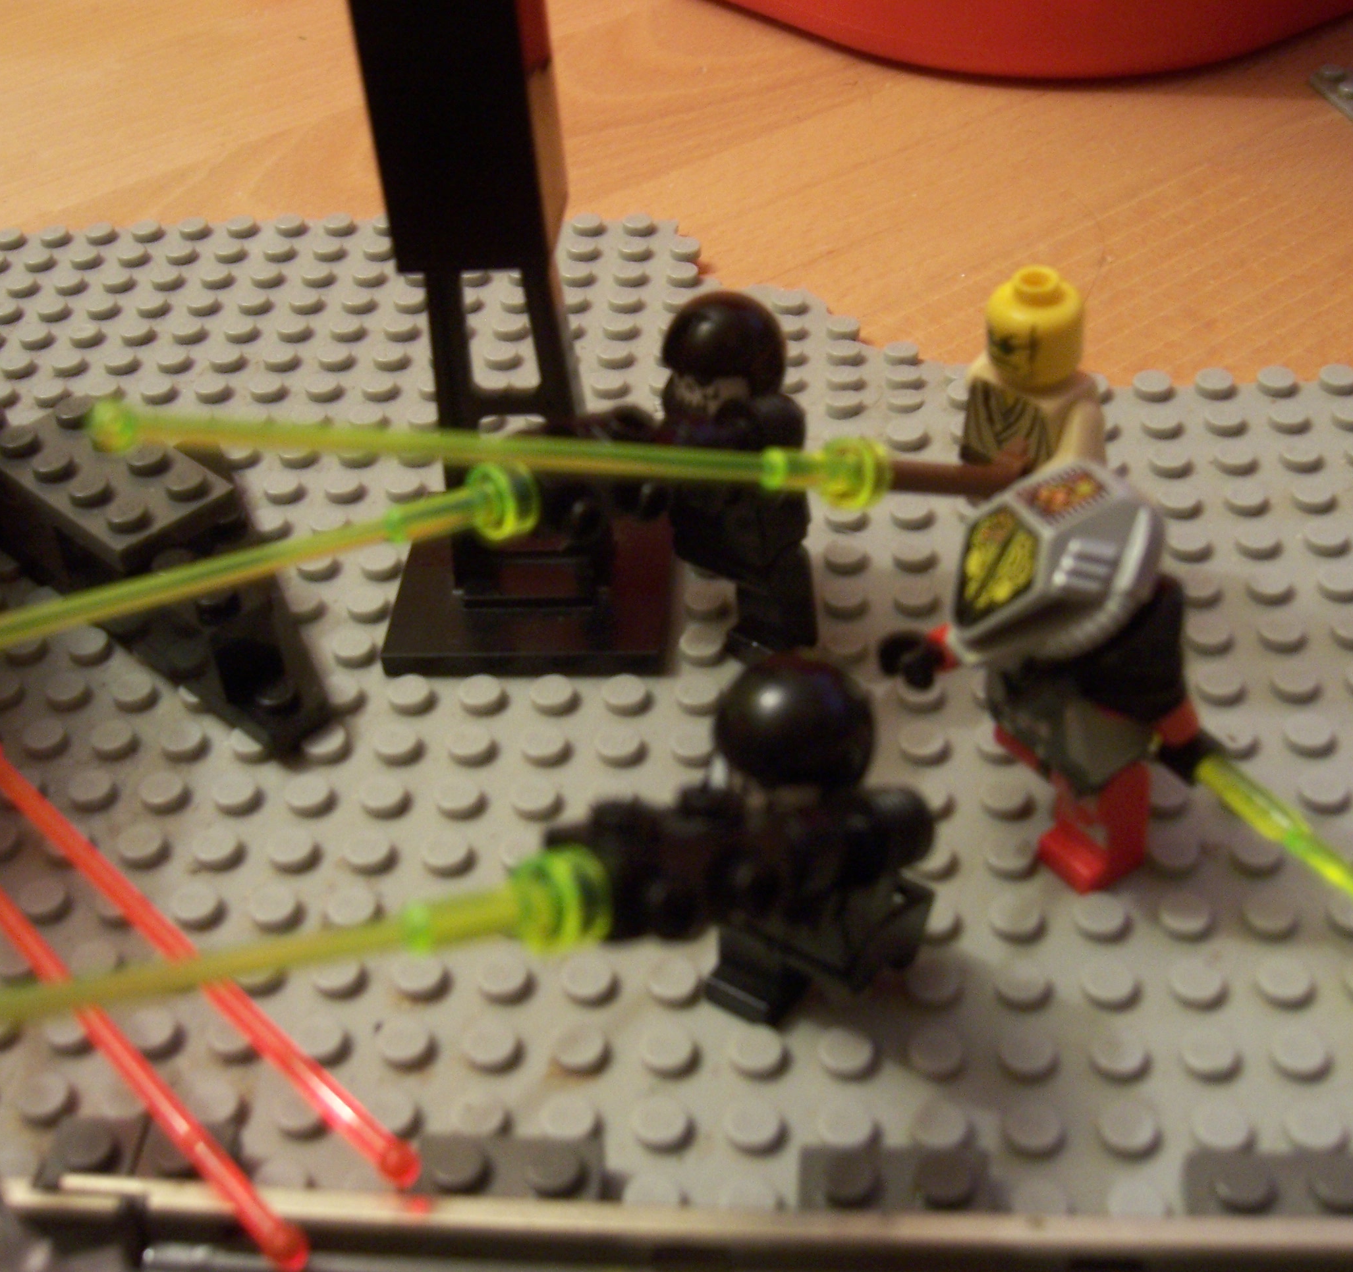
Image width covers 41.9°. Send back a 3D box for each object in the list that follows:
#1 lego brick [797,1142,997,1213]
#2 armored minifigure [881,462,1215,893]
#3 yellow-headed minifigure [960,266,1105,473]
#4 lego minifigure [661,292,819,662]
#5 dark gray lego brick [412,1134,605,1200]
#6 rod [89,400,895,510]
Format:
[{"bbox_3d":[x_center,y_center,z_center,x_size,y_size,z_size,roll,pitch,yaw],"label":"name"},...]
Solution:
[{"bbox_3d":[0.018,0.046,0.142,0.016,0.005,0.008,-1,41,6],"label":"lego brick"},{"bbox_3d":[0.036,0.002,0.166,0.018,0.042,0.030,-31,47,-27],"label":"armored minifigure"},{"bbox_3d":[0.037,-0.022,0.194,0.016,0.040,0.022,-22,43,-18],"label":"yellow-headed minifigure"},{"bbox_3d":[0.008,-0.018,0.192,0.017,0.042,0.021,-35,49,-30],"label":"lego minifigure"},{"bbox_3d":[-0.014,0.046,0.145,0.016,0.005,0.008,-1,41,6],"label":"dark gray lego brick"},{"bbox_3d":[-0.014,-0.018,0.170,0.082,0.007,0.007,1,36,-27],"label":"rod"}]

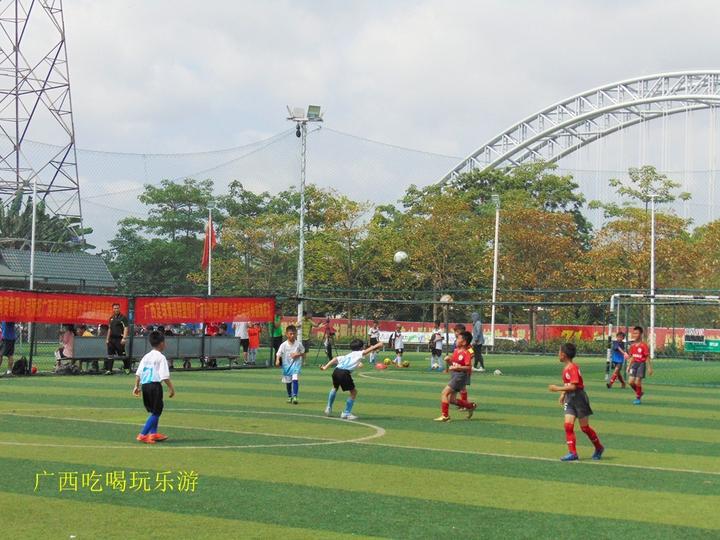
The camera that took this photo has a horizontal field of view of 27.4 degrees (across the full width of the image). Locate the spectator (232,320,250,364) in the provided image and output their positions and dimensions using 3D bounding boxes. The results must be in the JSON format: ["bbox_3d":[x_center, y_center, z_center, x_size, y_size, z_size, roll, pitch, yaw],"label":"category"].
[{"bbox_3d":[-3.240,1.815,40.205,0.480,1.533,0.320,2,-2,-6],"label":"spectator"}]

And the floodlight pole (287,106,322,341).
[{"bbox_3d":[-1.467,-0.926,40.823,1.000,7.212,0.900,1,-1,-3],"label":"floodlight pole"}]

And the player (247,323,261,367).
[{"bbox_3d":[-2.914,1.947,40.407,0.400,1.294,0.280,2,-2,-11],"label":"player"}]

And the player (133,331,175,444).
[{"bbox_3d":[-2.507,1.408,18.054,0.480,1.312,0.380,0,-2,34],"label":"player"}]

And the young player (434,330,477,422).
[{"bbox_3d":[1.476,1.604,22.490,0.620,1.334,0.450,2,-2,-30],"label":"young player"}]

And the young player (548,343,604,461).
[{"bbox_3d":[2.391,1.452,16.311,0.500,1.281,0.420,2,-2,-30],"label":"young player"}]

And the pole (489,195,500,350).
[{"bbox_3d":[5.539,0.123,60.500,0.350,6.391,0.300,1,-2,24],"label":"pole"}]

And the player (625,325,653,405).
[{"bbox_3d":[4.959,1.697,26.200,0.460,1.389,0.360,1,-2,27],"label":"player"}]

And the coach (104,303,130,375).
[{"bbox_3d":[-5.654,1.605,34.612,0.600,1.640,0.360,1,-2,7],"label":"coach"}]

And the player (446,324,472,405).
[{"bbox_3d":[1.652,1.599,24.400,0.480,1.396,0.450,3,-2,-41],"label":"player"}]

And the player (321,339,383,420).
[{"bbox_3d":[-0.162,1.644,22.539,0.850,1.181,0.550,0,-2,38],"label":"player"}]

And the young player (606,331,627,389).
[{"bbox_3d":[5.870,2.036,33.795,0.480,1.258,0.380,2,-2,-24],"label":"young player"}]

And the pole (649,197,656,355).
[{"bbox_3d":[11.162,0.263,56.300,0.400,6.245,0.300,1,-2,15],"label":"pole"}]

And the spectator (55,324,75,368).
[{"bbox_3d":[-7.172,1.849,36.044,0.650,1.158,0.450,1,-2,15],"label":"spectator"}]

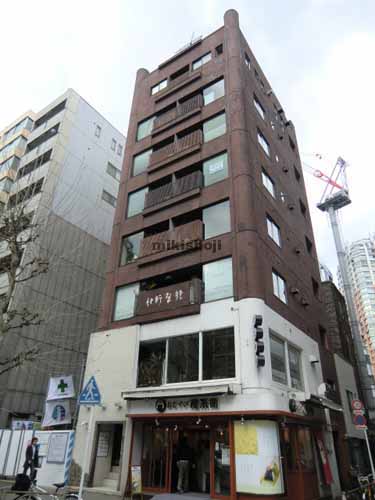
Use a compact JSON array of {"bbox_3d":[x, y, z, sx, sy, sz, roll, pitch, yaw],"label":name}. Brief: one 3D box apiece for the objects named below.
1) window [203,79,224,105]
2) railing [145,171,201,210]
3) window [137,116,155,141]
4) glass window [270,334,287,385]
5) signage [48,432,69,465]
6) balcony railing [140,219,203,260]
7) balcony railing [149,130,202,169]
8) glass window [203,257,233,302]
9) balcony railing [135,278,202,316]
[{"bbox_3d":[1.649,-9.439,20.791,1.374,1.758,0.124,-16,-34,29],"label":"window"},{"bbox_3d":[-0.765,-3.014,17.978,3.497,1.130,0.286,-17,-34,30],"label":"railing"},{"bbox_3d":[-2.712,-8.170,23.261,1.414,1.758,0.124,-16,-34,29],"label":"window"},{"bbox_3d":[3.552,4.307,13.628,0.124,1.741,1.493,-19,-36,32],"label":"glass window"},{"bbox_3d":[-5.443,8.294,14.541,1.152,1.069,0.050,-17,-34,29],"label":"signage"},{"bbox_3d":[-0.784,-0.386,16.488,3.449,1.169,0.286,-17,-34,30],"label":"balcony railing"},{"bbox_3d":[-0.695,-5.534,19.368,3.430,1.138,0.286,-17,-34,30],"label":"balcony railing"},{"bbox_3d":[1.269,1.219,13.870,1.307,1.693,0.120,-17,-34,29],"label":"glass window"},{"bbox_3d":[-0.800,2.068,14.701,3.284,1.114,0.160,-17,-34,29],"label":"balcony railing"}]

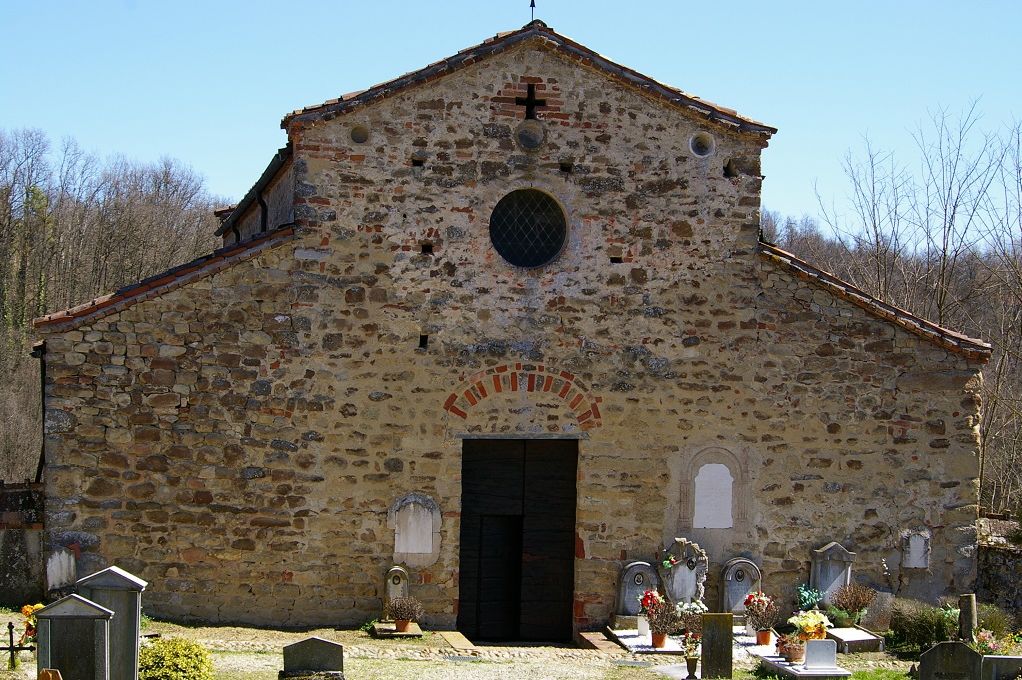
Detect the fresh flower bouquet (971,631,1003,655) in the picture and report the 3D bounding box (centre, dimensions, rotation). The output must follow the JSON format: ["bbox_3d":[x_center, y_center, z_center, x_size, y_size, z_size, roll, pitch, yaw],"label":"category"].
[{"bbox_3d":[5.758,3.669,25.800,0.360,0.310,0.300,0,0,-10],"label":"fresh flower bouquet"}]

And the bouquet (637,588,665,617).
[{"bbox_3d":[1.912,3.573,29.000,0.370,0.380,0.340,0,0,-10],"label":"bouquet"}]

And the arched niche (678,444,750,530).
[{"bbox_3d":[3.068,2.247,32.272,1.092,1.254,0.100,0,1,-10],"label":"arched niche"}]

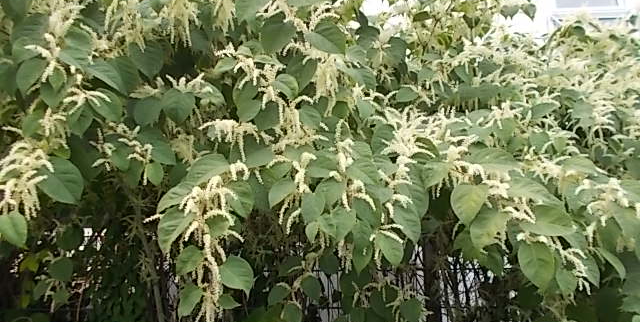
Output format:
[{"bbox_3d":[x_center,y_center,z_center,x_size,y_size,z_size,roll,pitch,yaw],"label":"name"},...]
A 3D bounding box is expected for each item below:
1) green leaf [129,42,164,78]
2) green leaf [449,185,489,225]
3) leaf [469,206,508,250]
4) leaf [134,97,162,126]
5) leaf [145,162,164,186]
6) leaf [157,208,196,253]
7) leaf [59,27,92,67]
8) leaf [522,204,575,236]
[{"bbox_3d":[-0.650,-0.376,1.800,0.131,0.148,0.030,-6,3,-21],"label":"green leaf"},{"bbox_3d":[0.482,0.140,1.550,0.119,0.144,0.030,5,-23,21],"label":"green leaf"},{"bbox_3d":[0.652,0.264,1.850,0.119,0.198,0.030,28,-18,33],"label":"leaf"},{"bbox_3d":[-0.707,-0.204,2.000,0.129,0.132,0.029,-5,-15,-23],"label":"leaf"},{"bbox_3d":[-0.637,0.048,1.850,0.070,0.098,0.021,-12,-19,-25],"label":"leaf"},{"bbox_3d":[-0.541,0.260,1.800,0.109,0.198,0.030,25,-36,6],"label":"leaf"},{"bbox_3d":[-0.865,-0.401,1.700,0.120,0.146,0.030,6,-6,-29],"label":"leaf"},{"bbox_3d":[0.748,0.192,1.580,0.170,0.132,0.037,2,-43,32],"label":"leaf"}]

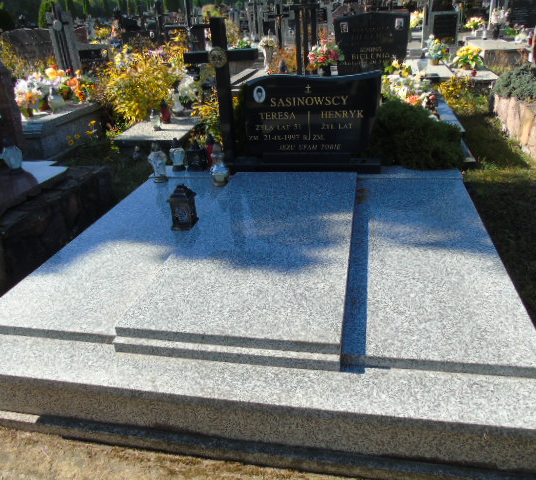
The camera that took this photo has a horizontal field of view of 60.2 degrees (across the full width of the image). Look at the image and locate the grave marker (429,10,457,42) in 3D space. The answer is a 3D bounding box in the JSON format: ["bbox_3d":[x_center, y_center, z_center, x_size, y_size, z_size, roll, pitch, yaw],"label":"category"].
[{"bbox_3d":[3.213,-3.920,8.455,0.540,0.600,0.120,2,28,12],"label":"grave marker"}]

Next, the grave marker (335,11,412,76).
[{"bbox_3d":[1.171,-2.159,5.226,0.810,0.800,0.170,2,28,12],"label":"grave marker"}]

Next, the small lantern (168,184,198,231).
[{"bbox_3d":[-0.446,-0.185,2.412,0.120,0.220,0.120,2,28,12],"label":"small lantern"}]

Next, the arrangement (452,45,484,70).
[{"bbox_3d":[2.698,-2.456,6.219,0.400,0.340,0.390,2,28,12],"label":"arrangement"}]

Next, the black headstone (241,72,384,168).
[{"bbox_3d":[0.295,-0.793,3.168,0.936,0.653,0.203,2,28,12],"label":"black headstone"}]

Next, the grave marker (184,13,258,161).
[{"bbox_3d":[-0.267,-0.921,2.928,0.479,0.877,0.080,2,28,12],"label":"grave marker"}]

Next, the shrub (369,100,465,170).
[{"bbox_3d":[1.126,-0.806,3.563,0.720,0.600,0.680,2,28,12],"label":"shrub"}]

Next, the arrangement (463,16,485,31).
[{"bbox_3d":[4.468,-4.684,10.001,0.480,0.320,0.440,2,28,12],"label":"arrangement"}]

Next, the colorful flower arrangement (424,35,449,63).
[{"bbox_3d":[2.697,-3.050,7.372,0.380,0.440,0.360,2,28,12],"label":"colorful flower arrangement"}]

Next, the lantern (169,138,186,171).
[{"bbox_3d":[-0.644,-0.618,3.304,0.115,0.208,0.115,2,28,12],"label":"lantern"}]

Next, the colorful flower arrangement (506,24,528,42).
[{"bbox_3d":[5.180,-4.265,9.547,0.430,0.370,0.380,2,28,12],"label":"colorful flower arrangement"}]

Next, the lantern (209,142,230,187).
[{"bbox_3d":[-0.313,-0.493,3.015,0.135,0.290,0.135,2,28,12],"label":"lantern"}]

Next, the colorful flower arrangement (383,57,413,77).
[{"bbox_3d":[1.479,-1.946,5.168,0.310,0.220,0.280,2,28,12],"label":"colorful flower arrangement"}]

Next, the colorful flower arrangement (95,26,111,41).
[{"bbox_3d":[-4.371,-5.454,12.206,0.450,0.370,0.420,2,28,12],"label":"colorful flower arrangement"}]

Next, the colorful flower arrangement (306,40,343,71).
[{"bbox_3d":[0.638,-2.030,5.128,0.366,0.326,0.329,2,28,12],"label":"colorful flower arrangement"}]

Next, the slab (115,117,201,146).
[{"bbox_3d":[-1.080,-1.106,4.686,0.670,0.060,0.970,-2,27,6],"label":"slab"}]

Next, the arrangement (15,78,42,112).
[{"bbox_3d":[-2.889,-1.737,5.575,0.334,0.384,0.318,2,28,12],"label":"arrangement"}]

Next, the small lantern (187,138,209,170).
[{"bbox_3d":[-0.491,-0.602,3.253,0.130,0.200,0.130,2,28,12],"label":"small lantern"}]

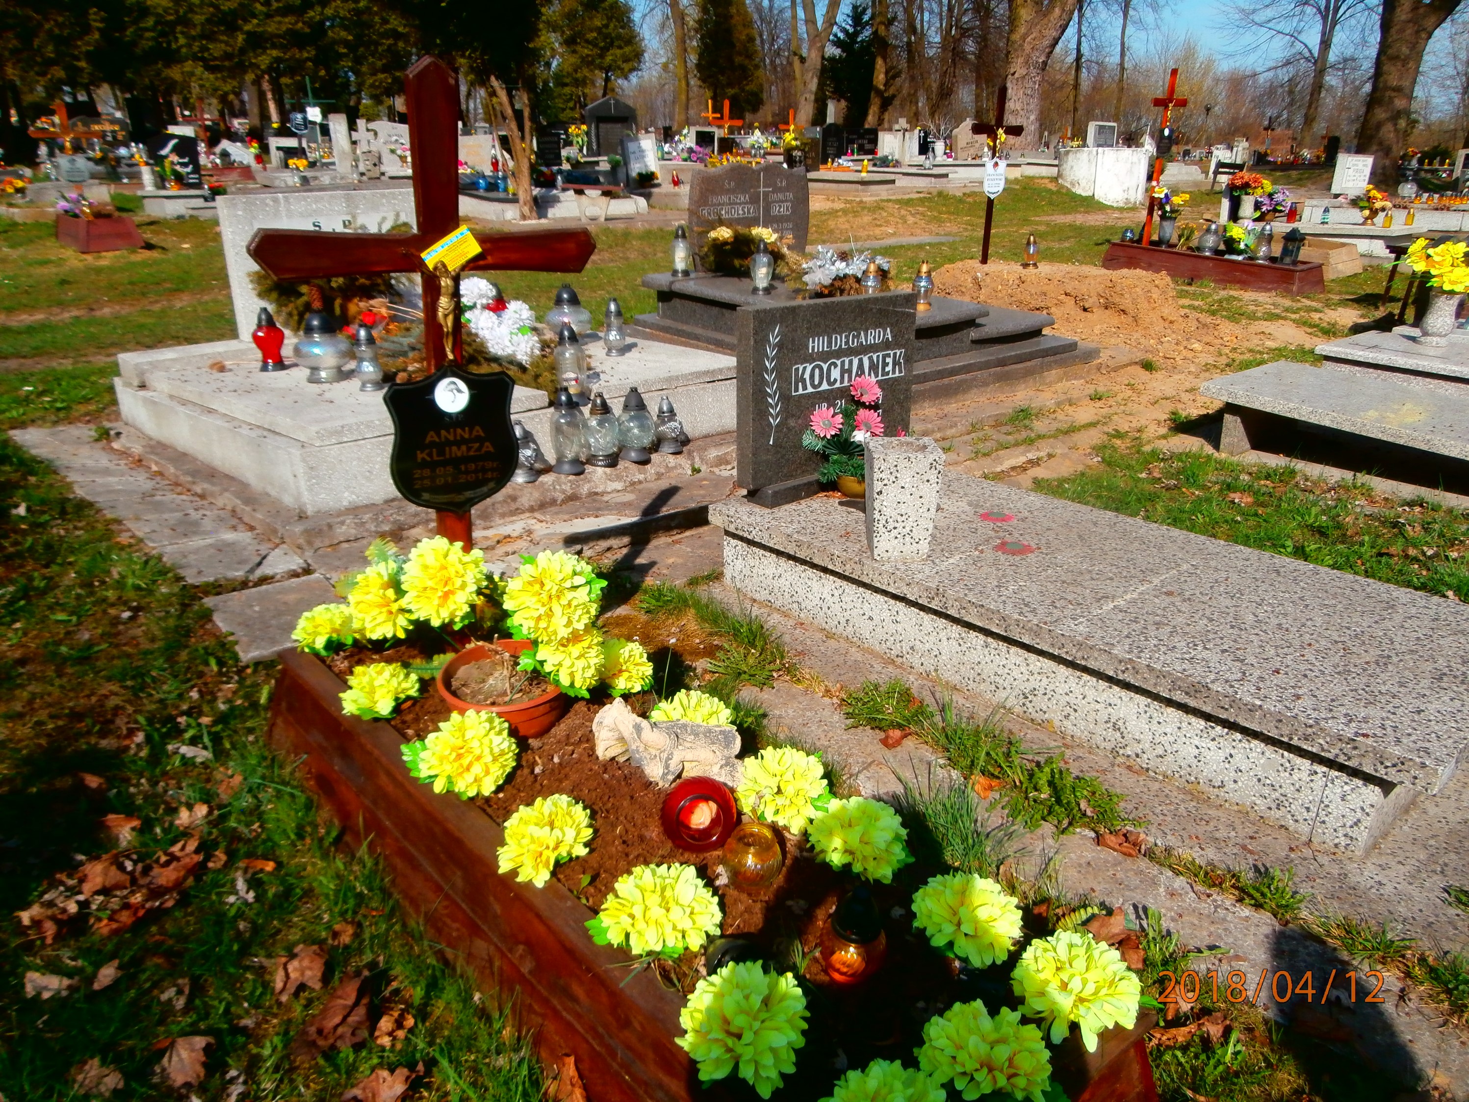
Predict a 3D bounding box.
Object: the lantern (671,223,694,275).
[{"bbox_3d":[-0.336,-1.875,6.350,0.122,0.305,0.122,-1,21,-3],"label":"lantern"}]

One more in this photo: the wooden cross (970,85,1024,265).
[{"bbox_3d":[2.038,-2.954,8.040,0.740,1.340,0.070,-17,26,-38],"label":"wooden cross"}]

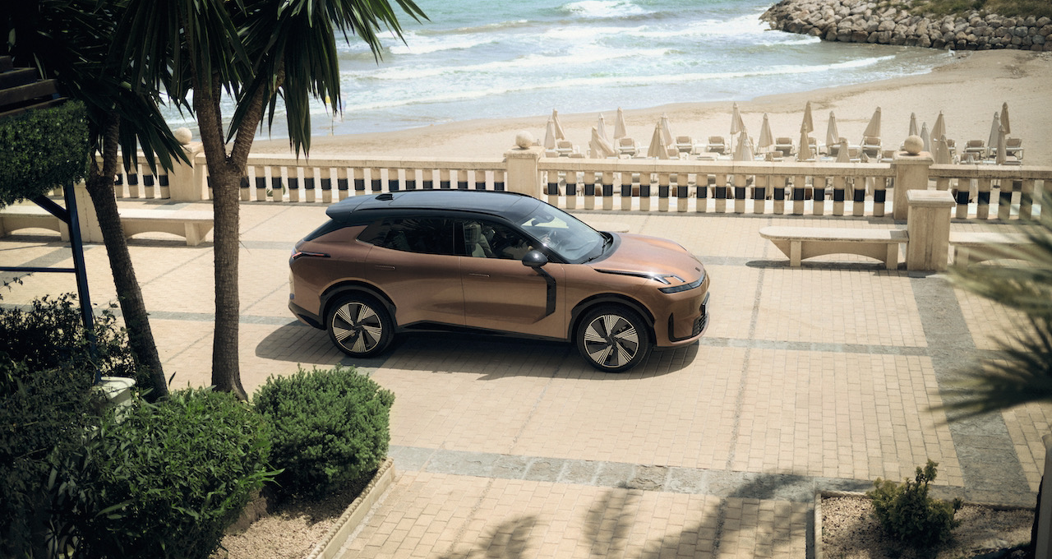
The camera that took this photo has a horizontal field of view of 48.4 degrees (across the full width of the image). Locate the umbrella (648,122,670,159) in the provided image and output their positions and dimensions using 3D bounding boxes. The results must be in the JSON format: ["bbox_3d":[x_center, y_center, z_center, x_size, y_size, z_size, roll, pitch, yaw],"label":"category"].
[{"bbox_3d":[4.712,-4.554,41.523,0.750,2.050,0.700,2,17,13],"label":"umbrella"}]

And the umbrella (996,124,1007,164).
[{"bbox_3d":[15.794,-4.140,39.051,0.400,2.050,0.400,2,17,13],"label":"umbrella"}]

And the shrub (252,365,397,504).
[{"bbox_3d":[-1.702,1.224,9.845,1.160,0.920,1.140,2,17,13],"label":"shrub"}]

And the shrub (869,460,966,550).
[{"bbox_3d":[2.876,1.620,8.617,0.680,0.570,0.660,2,17,13],"label":"shrub"}]

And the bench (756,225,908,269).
[{"bbox_3d":[4.224,-0.430,16.146,1.970,0.450,0.570,2,17,13],"label":"bench"}]

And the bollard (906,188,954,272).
[{"bbox_3d":[5.451,-0.667,15.842,0.600,1.000,0.600,2,17,13],"label":"bollard"}]

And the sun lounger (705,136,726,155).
[{"bbox_3d":[7.556,-5.465,46.000,0.700,0.730,1.900,2,17,13],"label":"sun lounger"}]

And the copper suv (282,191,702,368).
[{"bbox_3d":[-0.328,-0.116,13.324,4.820,1.680,1.950,2,17,14],"label":"copper suv"}]

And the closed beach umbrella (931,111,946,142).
[{"bbox_3d":[14.797,-4.997,41.885,0.550,2.050,0.520,2,17,13],"label":"closed beach umbrella"}]

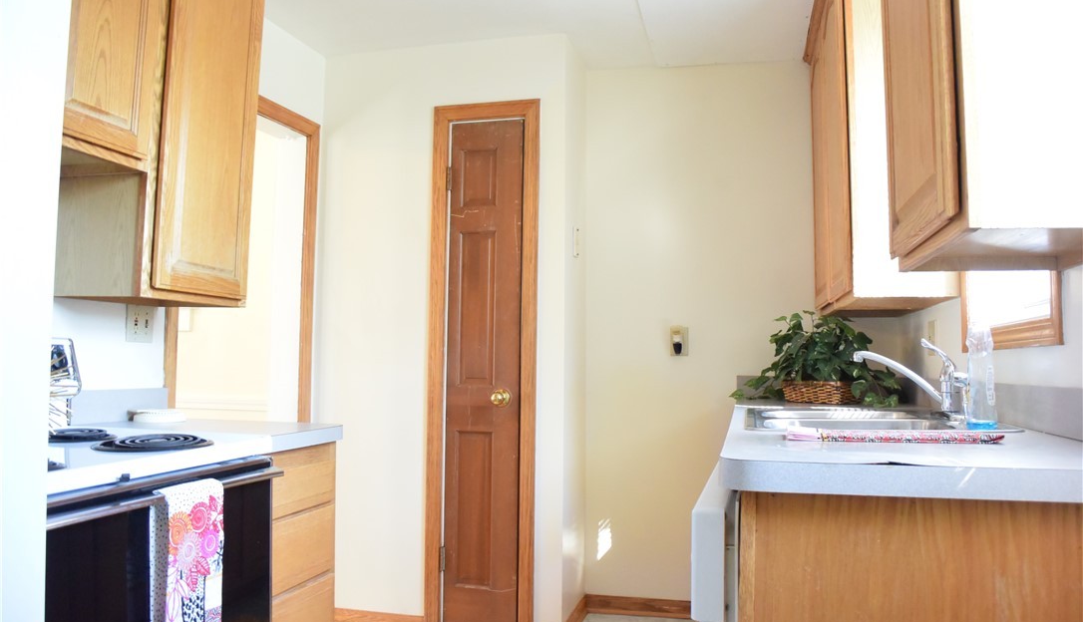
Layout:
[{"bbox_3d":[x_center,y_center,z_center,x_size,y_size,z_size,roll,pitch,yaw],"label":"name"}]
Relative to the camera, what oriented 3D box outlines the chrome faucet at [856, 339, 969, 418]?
[{"bbox_3d":[0.900,0.167,1.989,0.243,0.195,0.169,0,-4,14],"label":"chrome faucet"}]

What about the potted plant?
[{"bbox_3d":[0.960,0.170,2.905,0.541,0.318,0.397,0,-4,14],"label":"potted plant"}]

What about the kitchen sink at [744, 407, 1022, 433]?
[{"bbox_3d":[0.780,0.354,1.998,0.549,0.184,0.825,0,-4,14],"label":"kitchen sink"}]

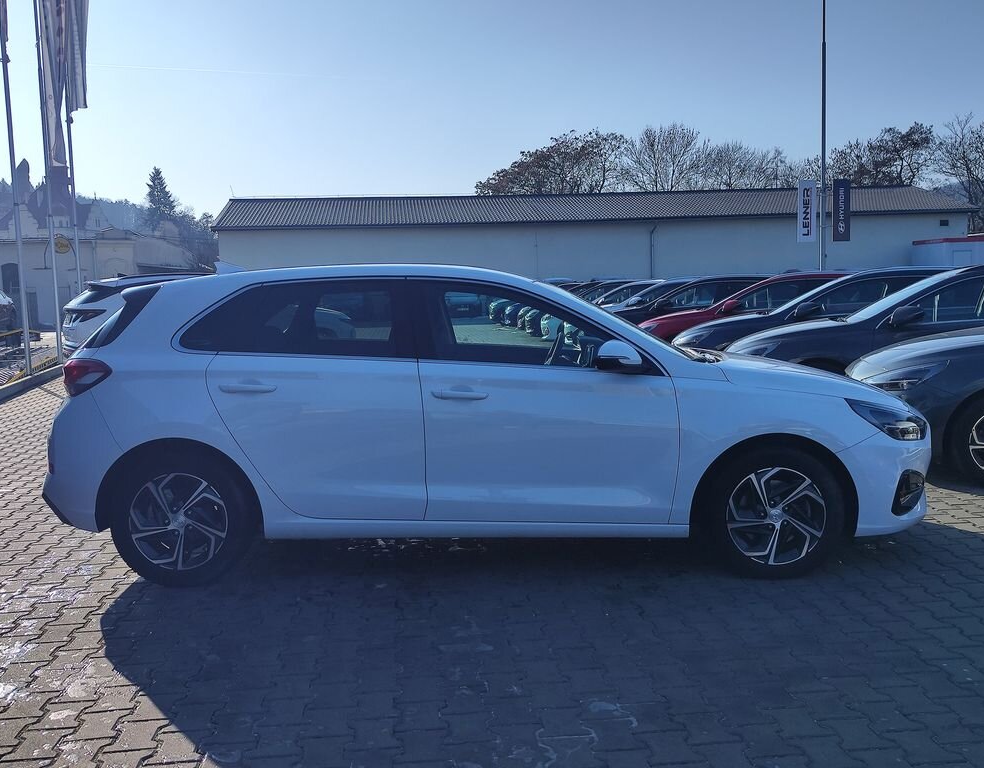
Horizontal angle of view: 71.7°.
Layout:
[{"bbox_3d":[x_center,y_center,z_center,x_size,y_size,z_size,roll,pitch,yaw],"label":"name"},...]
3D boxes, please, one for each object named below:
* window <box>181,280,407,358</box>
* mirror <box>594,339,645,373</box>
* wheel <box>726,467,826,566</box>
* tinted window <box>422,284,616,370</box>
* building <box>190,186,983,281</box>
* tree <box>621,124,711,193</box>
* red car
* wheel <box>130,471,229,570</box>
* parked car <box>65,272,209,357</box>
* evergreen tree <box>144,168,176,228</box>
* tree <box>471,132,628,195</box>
[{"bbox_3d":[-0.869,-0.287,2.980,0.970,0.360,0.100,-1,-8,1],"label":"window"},{"bbox_3d":[0.540,-0.121,2.884,0.180,0.160,0.240,-1,8,0],"label":"mirror"},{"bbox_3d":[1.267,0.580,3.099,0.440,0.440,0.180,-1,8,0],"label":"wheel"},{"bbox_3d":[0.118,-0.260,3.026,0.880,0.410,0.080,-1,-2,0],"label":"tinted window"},{"bbox_3d":[6.400,-8.100,41.600,42.500,7.100,9.800,-2,6,-7],"label":"building"},{"bbox_3d":[13.336,-12.992,52.000,7.000,13.986,7.000,-1,6,0],"label":"tree"},{"bbox_3d":[4.000,-0.965,10.750,4.360,1.460,1.800,-2,8,-7],"label":"red car"},{"bbox_3d":[-1.395,0.605,3.103,0.440,0.440,0.180,-1,8,0],"label":"wheel"},{"bbox_3d":[-4.380,-0.944,11.200,4.500,1.650,1.865,-7,10,-40],"label":"parked car"},{"bbox_3d":[-46.400,-23.900,95.000,4.800,12.500,4.800,-1,6,0],"label":"evergreen tree"},{"bbox_3d":[4.547,-12.610,52.000,11.600,13.527,10.000,-1,6,0],"label":"tree"}]

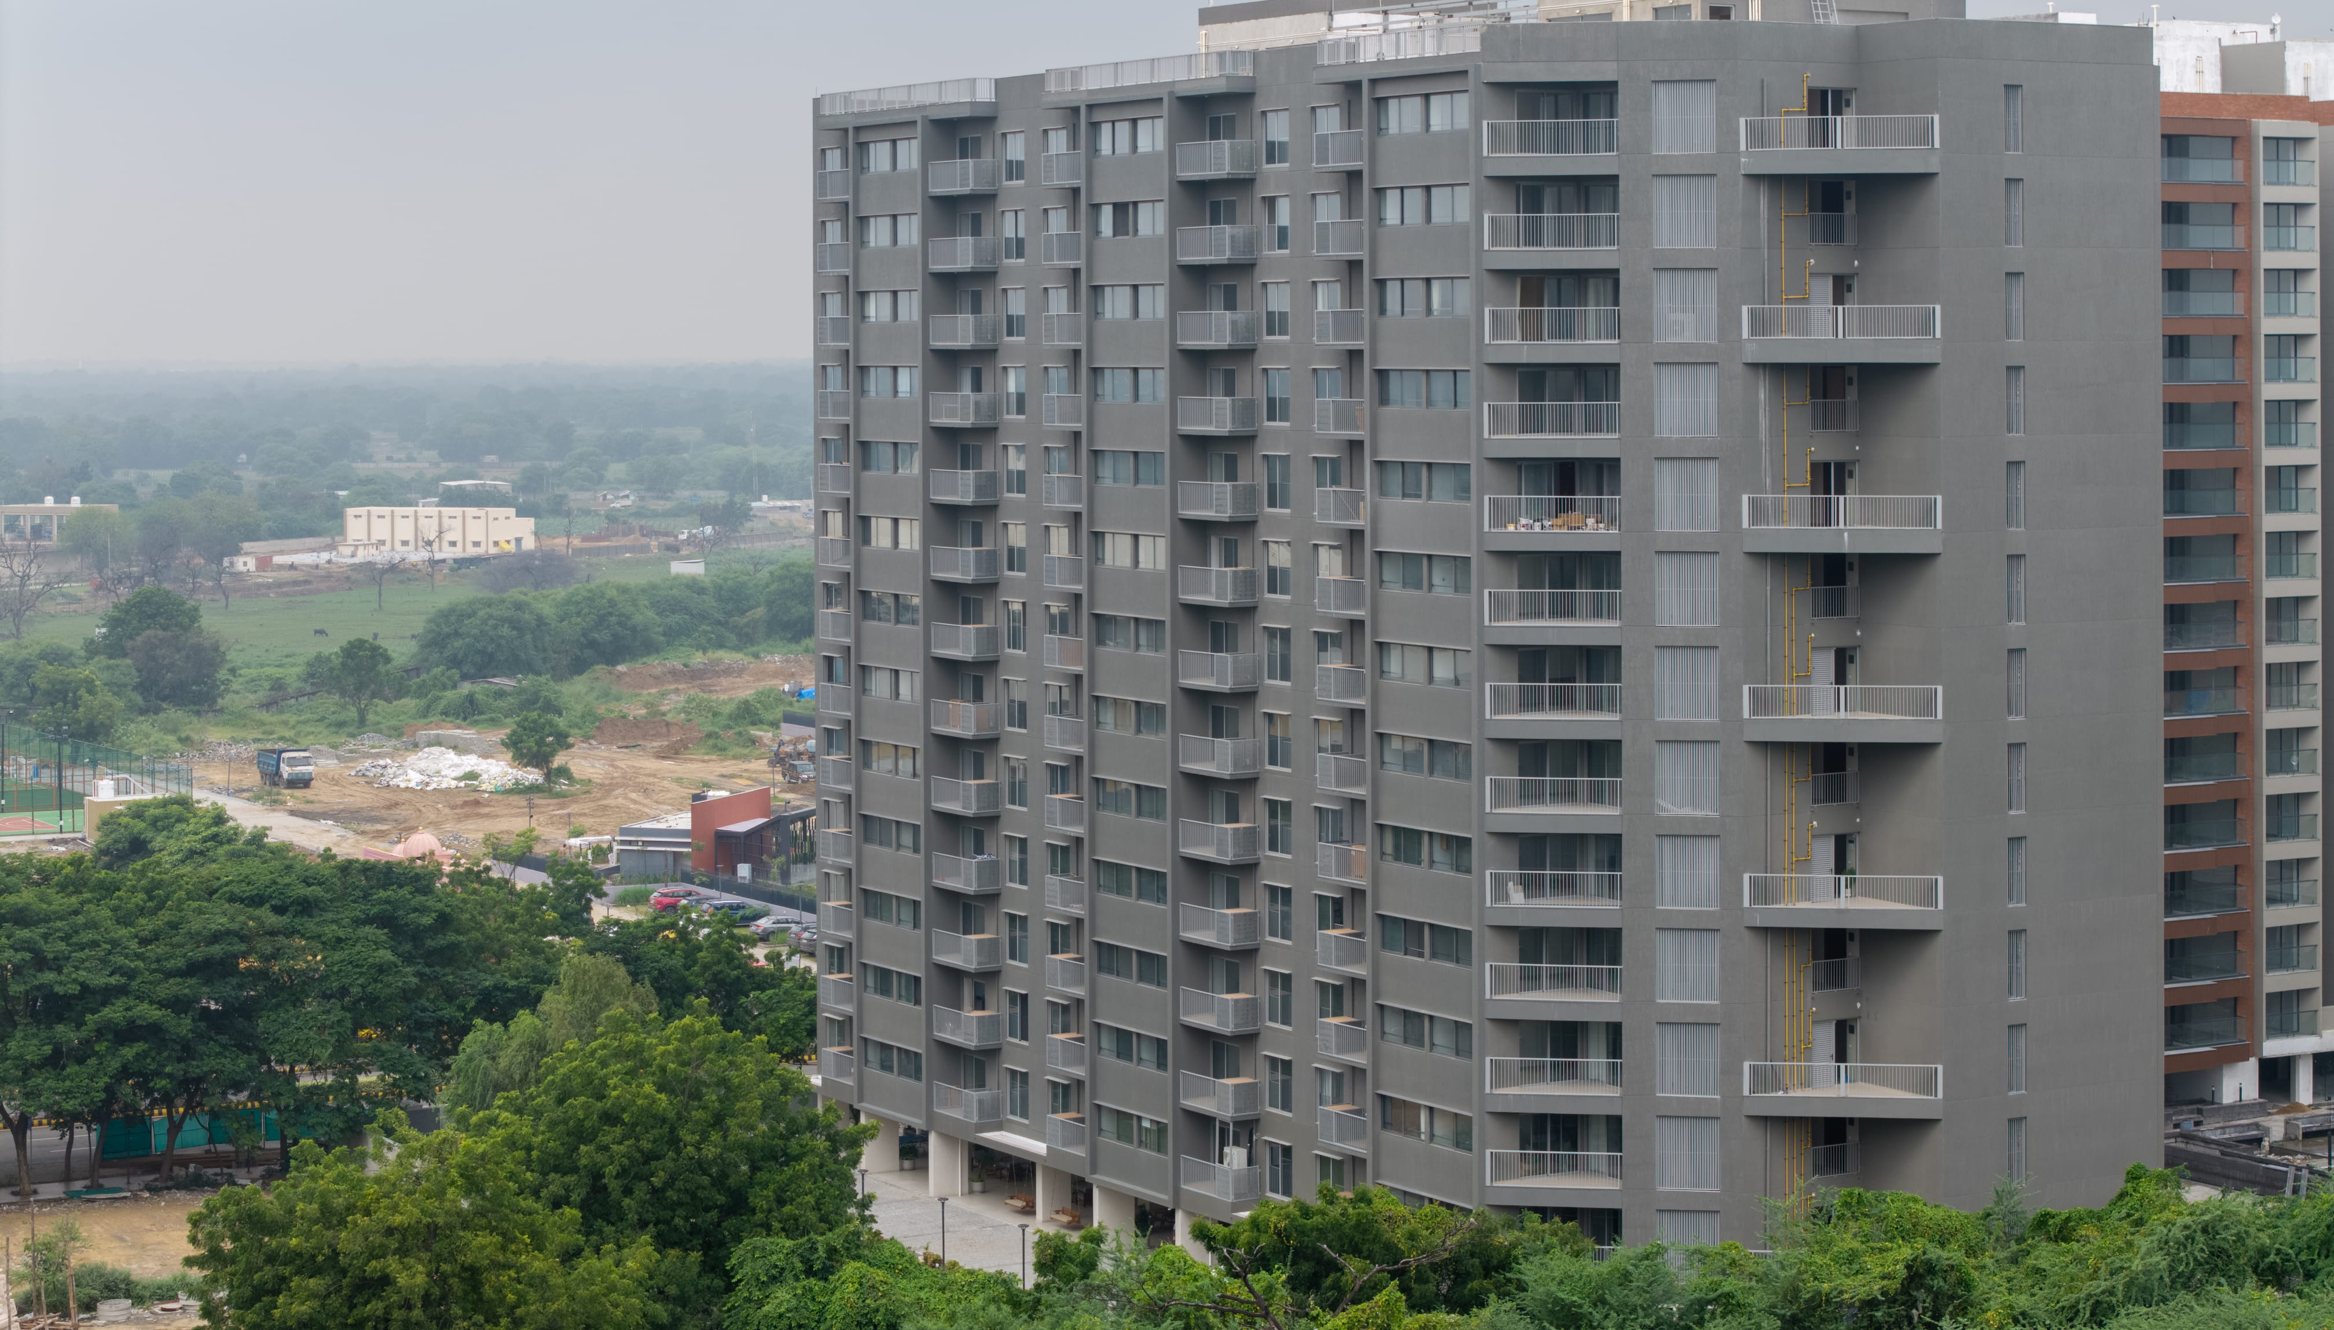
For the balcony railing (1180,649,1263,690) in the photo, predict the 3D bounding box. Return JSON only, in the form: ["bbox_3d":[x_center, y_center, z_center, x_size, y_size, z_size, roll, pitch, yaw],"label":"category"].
[{"bbox_3d":[1.804,0.124,163.667,1.121,1.111,3.491,-2,4,-30],"label":"balcony railing"}]

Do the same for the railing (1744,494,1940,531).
[{"bbox_3d":[20.971,-4.732,146.592,6.077,1.042,0.147,0,3,11],"label":"railing"}]

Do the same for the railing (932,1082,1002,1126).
[{"bbox_3d":[-7.628,16.930,182.954,1.200,1.150,3.570,-2,3,-30],"label":"railing"}]

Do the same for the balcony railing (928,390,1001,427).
[{"bbox_3d":[-7.696,-9.784,179.720,1.121,1.111,3.501,-2,4,-30],"label":"balcony railing"}]

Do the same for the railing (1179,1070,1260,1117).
[{"bbox_3d":[1.864,15.090,166.460,1.200,1.150,3.570,-2,3,-30],"label":"railing"}]

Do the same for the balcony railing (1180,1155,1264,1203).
[{"bbox_3d":[1.933,18.124,167.100,1.180,1.140,3.480,-2,3,-30],"label":"balcony railing"}]

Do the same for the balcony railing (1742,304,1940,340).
[{"bbox_3d":[20.904,-10.586,146.244,6.077,1.042,0.147,0,3,11],"label":"balcony railing"}]

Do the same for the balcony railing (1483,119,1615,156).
[{"bbox_3d":[12.267,-16.826,150.700,4.300,1.140,0.110,0,2,9],"label":"balcony railing"}]

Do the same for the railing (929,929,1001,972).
[{"bbox_3d":[-7.744,10.999,183.157,1.200,1.150,3.570,-2,3,-30],"label":"railing"}]

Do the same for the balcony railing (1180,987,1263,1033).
[{"bbox_3d":[1.860,11.934,164.369,1.121,1.111,3.491,-2,4,-30],"label":"balcony railing"}]

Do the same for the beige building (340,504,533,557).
[{"bbox_3d":[-121.310,-22.291,785.000,27.500,7.500,13.500,1,3,20],"label":"beige building"}]

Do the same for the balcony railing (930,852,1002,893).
[{"bbox_3d":[-7.705,8.004,183.089,1.200,1.150,3.570,-2,3,-30],"label":"balcony railing"}]

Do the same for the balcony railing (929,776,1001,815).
[{"bbox_3d":[-7.656,4.912,180.593,1.121,1.111,3.501,-2,4,-30],"label":"balcony railing"}]

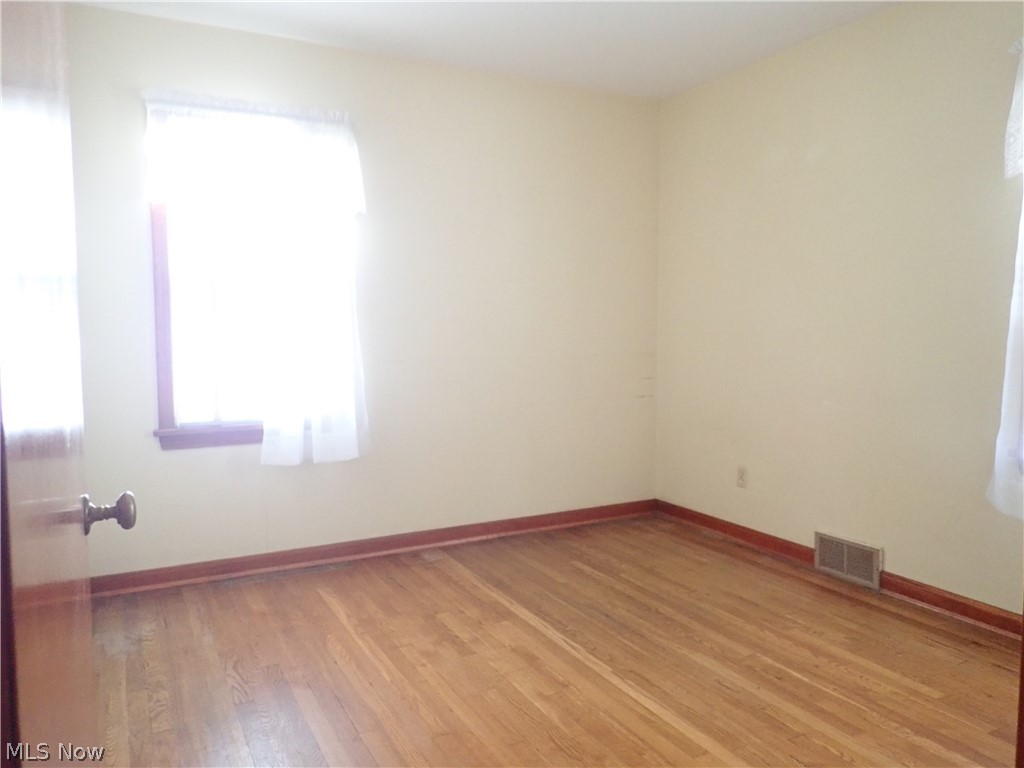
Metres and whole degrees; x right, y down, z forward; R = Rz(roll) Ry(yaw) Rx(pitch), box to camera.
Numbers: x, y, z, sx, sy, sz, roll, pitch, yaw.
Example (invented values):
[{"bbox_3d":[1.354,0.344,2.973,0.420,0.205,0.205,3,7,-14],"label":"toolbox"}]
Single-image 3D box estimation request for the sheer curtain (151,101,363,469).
[{"bbox_3d":[-1.120,-0.445,3.325,0.925,1.565,0.120,-3,5,-27],"label":"sheer curtain"}]

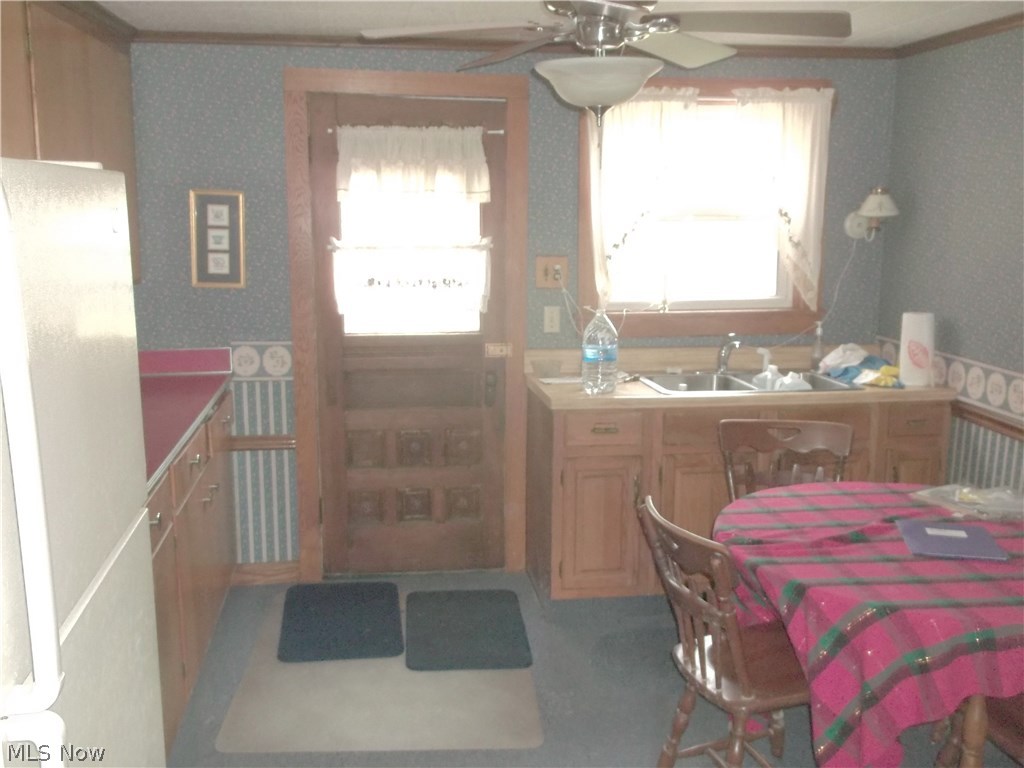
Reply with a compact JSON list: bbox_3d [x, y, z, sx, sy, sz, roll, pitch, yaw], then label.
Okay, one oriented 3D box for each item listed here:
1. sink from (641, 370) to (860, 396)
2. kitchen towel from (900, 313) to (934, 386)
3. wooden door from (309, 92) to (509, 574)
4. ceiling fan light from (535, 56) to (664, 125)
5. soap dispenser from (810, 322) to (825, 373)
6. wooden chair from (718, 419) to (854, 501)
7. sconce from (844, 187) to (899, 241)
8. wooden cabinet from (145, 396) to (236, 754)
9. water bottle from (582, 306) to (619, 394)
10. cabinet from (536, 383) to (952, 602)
[{"bbox_3d":[0.973,0.070,4.094,0.830,0.190,0.500,-1,11,-8],"label":"sink"},{"bbox_3d":[1.659,-0.146,4.028,0.145,0.290,0.145,-1,11,-8],"label":"kitchen towel"},{"bbox_3d":[-0.427,-0.163,4.198,0.820,2.060,0.050,-1,11,-8],"label":"wooden door"},{"bbox_3d":[0.221,-0.737,2.478,0.333,0.160,0.333,-1,11,-8],"label":"ceiling fan light"},{"bbox_3d":[1.351,-0.162,4.291,0.065,0.224,0.065,-1,11,-8],"label":"soap dispenser"},{"bbox_3d":[0.960,0.610,3.288,0.465,0.910,0.510,0,11,-1],"label":"wooden chair"},{"bbox_3d":[1.565,-0.734,4.223,0.178,0.235,0.250,-1,11,-8],"label":"sconce"},{"bbox_3d":[-1.403,0.584,3.345,0.610,0.905,1.660,-1,11,-8],"label":"wooden cabinet"},{"bbox_3d":[0.346,-0.136,3.838,0.140,0.325,0.140,-1,11,-8],"label":"water bottle"},{"bbox_3d":[0.927,0.428,4.189,1.640,0.910,0.600,-1,11,-8],"label":"cabinet"}]

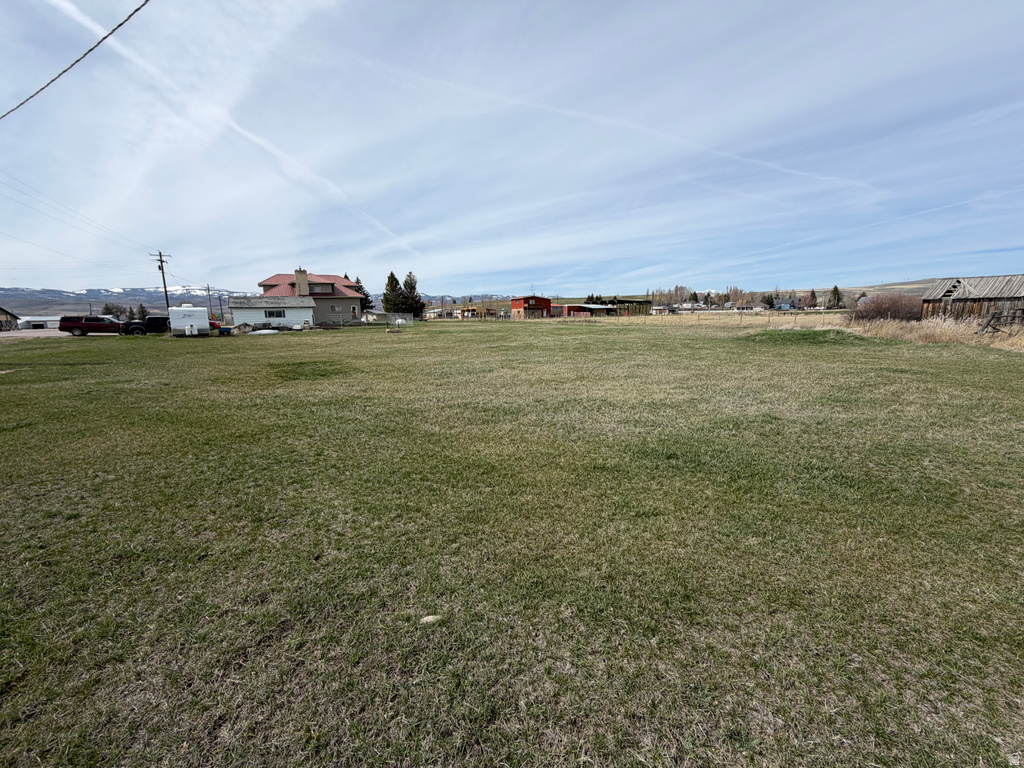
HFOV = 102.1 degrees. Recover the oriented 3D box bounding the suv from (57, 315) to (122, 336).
[{"bbox_3d":[-39.539,-5.663,40.219,5.600,1.960,2.030,-6,11,-32],"label":"suv"}]

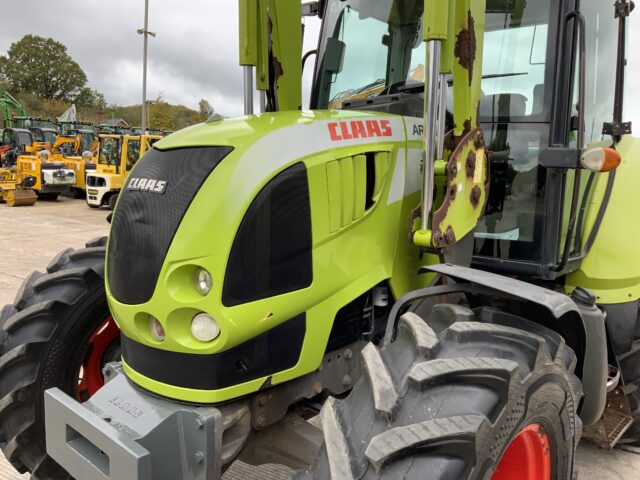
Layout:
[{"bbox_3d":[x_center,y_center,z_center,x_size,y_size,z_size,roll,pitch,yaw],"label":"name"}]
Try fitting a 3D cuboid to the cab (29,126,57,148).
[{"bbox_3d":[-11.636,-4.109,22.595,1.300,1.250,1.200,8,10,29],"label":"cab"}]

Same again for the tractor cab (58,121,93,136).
[{"bbox_3d":[-13.397,-5.777,29.500,1.450,1.500,1.500,9,10,38],"label":"tractor cab"}]

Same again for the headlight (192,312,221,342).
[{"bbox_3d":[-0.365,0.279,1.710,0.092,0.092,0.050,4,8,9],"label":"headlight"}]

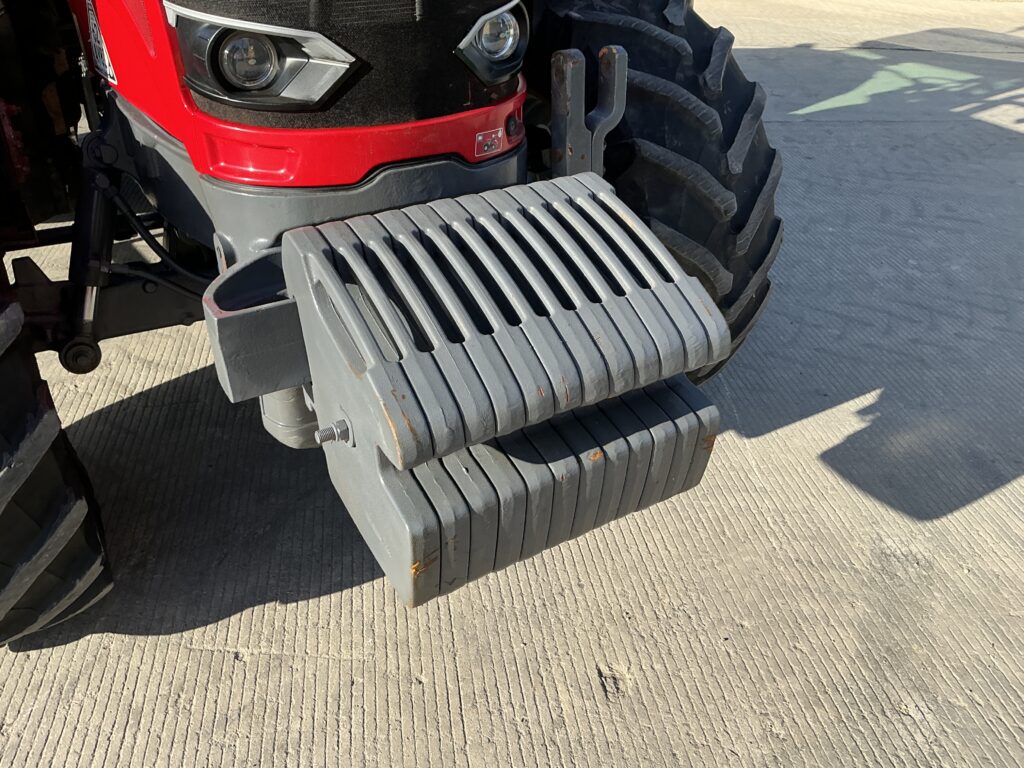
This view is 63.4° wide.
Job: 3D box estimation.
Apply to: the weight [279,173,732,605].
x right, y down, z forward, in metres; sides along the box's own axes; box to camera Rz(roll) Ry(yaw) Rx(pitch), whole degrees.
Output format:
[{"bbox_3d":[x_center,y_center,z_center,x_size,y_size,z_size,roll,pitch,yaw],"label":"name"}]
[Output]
[{"bbox_3d":[-0.006,-0.029,1.347,0.554,0.440,0.432,-17,39,-26],"label":"weight"}]

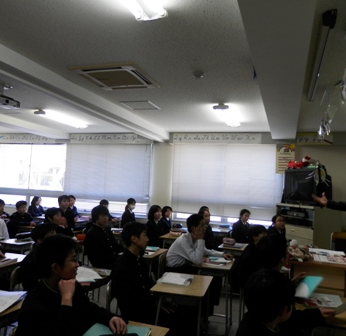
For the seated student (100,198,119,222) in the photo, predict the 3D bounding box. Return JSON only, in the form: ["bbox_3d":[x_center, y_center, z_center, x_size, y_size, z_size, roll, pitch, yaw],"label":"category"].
[{"bbox_3d":[-1.516,1.352,7.421,0.680,1.215,0.430,2,-5,16],"label":"seated student"}]

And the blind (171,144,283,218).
[{"bbox_3d":[1.090,0.282,6.886,2.400,1.560,0.050,2,-4,19],"label":"blind"}]

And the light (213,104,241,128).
[{"bbox_3d":[0.961,-0.875,5.571,0.240,0.120,1.240,2,-5,20],"label":"light"}]

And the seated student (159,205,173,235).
[{"bbox_3d":[-0.049,1.302,6.183,0.680,1.150,0.450,1,-4,31],"label":"seated student"}]

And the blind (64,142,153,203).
[{"bbox_3d":[-1.689,0.088,8.114,2.380,1.390,0.060,2,-5,20],"label":"blind"}]

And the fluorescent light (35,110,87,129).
[{"bbox_3d":[-2.046,-0.922,6.141,0.225,0.120,1.270,2,-4,19],"label":"fluorescent light"}]

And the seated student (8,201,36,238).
[{"bbox_3d":[-2.705,1.193,5.878,0.720,1.140,0.460,2,-5,16],"label":"seated student"}]

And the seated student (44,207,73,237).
[{"bbox_3d":[-1.524,1.115,4.248,0.720,1.170,0.460,2,-5,16],"label":"seated student"}]

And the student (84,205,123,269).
[{"bbox_3d":[-0.841,1.092,4.075,0.680,1.220,0.470,1,-4,29],"label":"student"}]

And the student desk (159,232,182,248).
[{"bbox_3d":[0.059,1.480,5.333,0.420,0.700,0.620,2,-4,14],"label":"student desk"}]

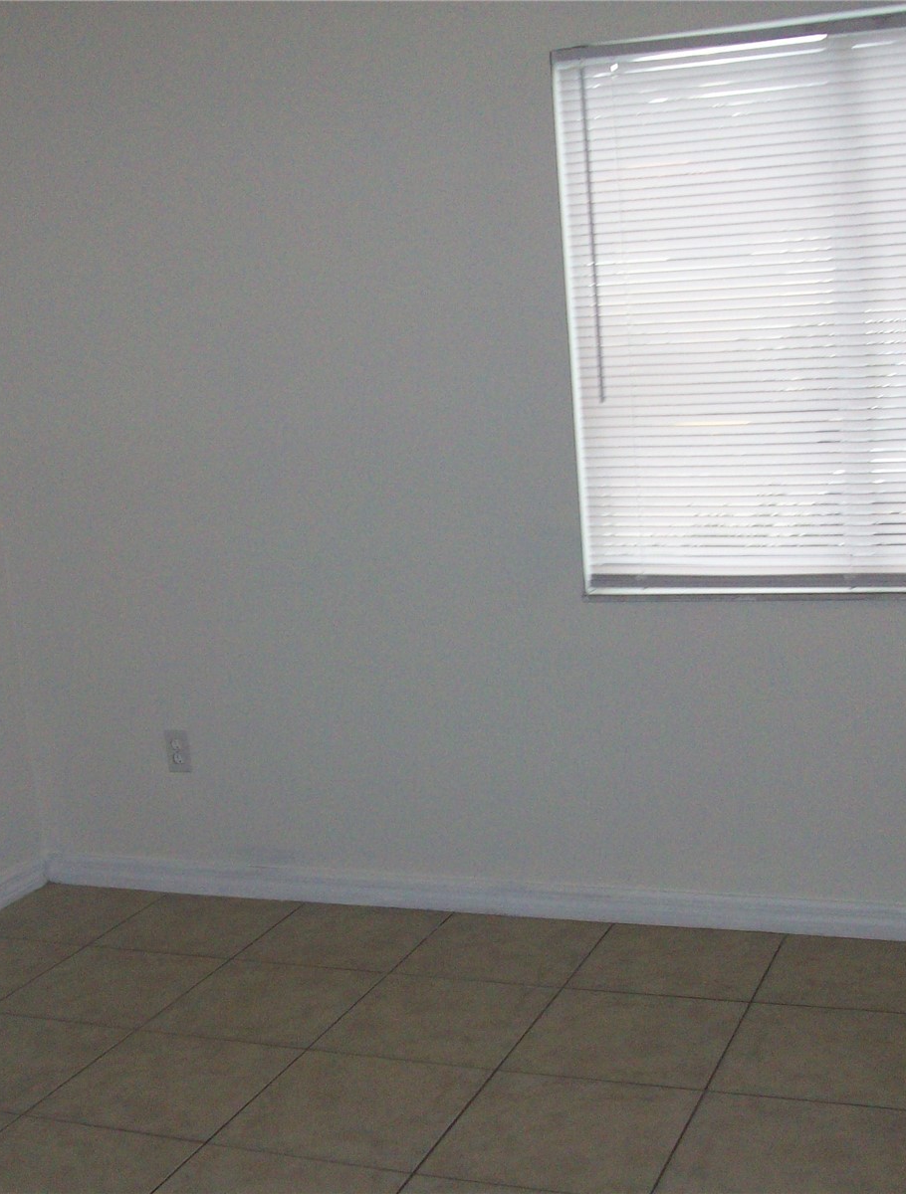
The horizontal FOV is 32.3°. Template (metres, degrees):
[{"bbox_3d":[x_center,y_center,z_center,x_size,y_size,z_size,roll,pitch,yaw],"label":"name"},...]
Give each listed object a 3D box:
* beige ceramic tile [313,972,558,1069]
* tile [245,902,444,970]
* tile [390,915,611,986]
[{"bbox_3d":[-0.027,0.918,3.394,0.414,0.010,0.414,-1,9,22],"label":"beige ceramic tile"},{"bbox_3d":[-0.262,0.832,3.820,0.406,0.010,0.386,-1,9,22],"label":"tile"},{"bbox_3d":[0.123,0.827,3.662,0.406,0.010,0.386,-1,9,22],"label":"tile"}]

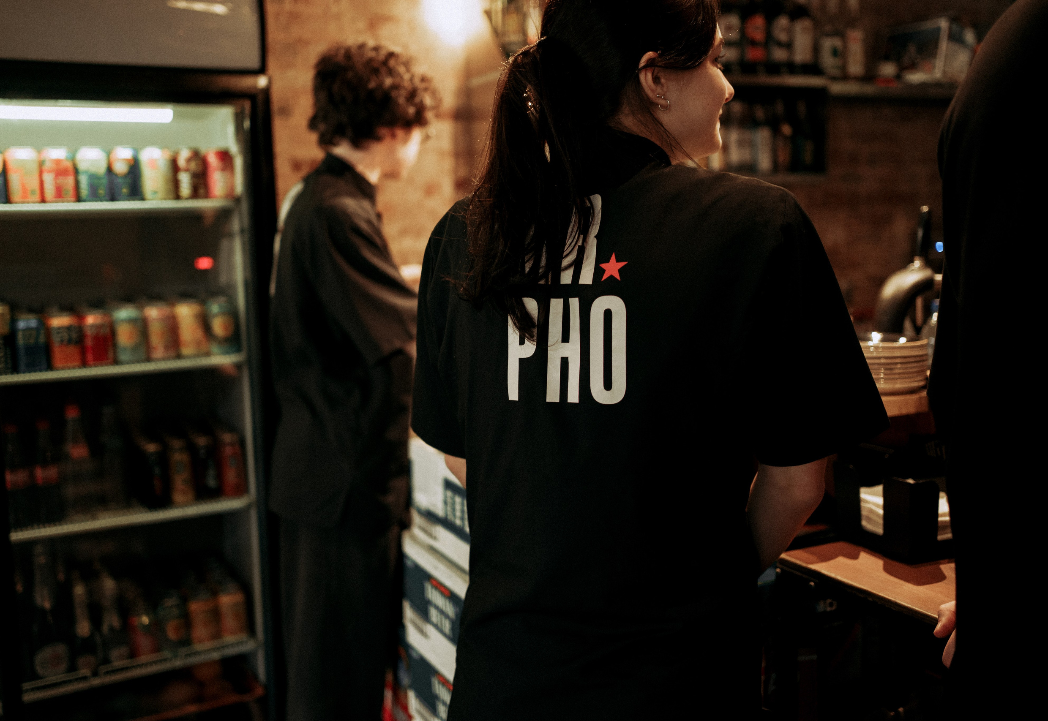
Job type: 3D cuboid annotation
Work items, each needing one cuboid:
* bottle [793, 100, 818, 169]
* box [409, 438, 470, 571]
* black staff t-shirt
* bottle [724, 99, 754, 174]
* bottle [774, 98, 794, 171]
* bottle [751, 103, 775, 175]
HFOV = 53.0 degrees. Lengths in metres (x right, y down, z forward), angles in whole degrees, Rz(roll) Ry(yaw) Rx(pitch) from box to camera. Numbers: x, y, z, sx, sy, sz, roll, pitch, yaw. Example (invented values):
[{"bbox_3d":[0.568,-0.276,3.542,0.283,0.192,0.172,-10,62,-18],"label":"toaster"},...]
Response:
[{"bbox_3d":[1.048,-0.841,3.920,0.080,0.268,0.080,-1,9,0],"label":"bottle"},{"bbox_3d":[-0.014,0.241,1.825,0.250,0.177,0.340,-6,11,-29],"label":"box"},{"bbox_3d":[0.145,0.112,1.320,0.580,0.770,0.340,3,10,22],"label":"black staff t-shirt"},{"bbox_3d":[0.779,-0.812,3.810,0.092,0.260,0.092,-1,9,0],"label":"bottle"},{"bbox_3d":[0.957,-0.829,3.880,0.077,0.268,0.077,-6,11,-29],"label":"bottle"},{"bbox_3d":[0.874,-0.810,3.850,0.080,0.260,0.080,-1,9,0],"label":"bottle"}]

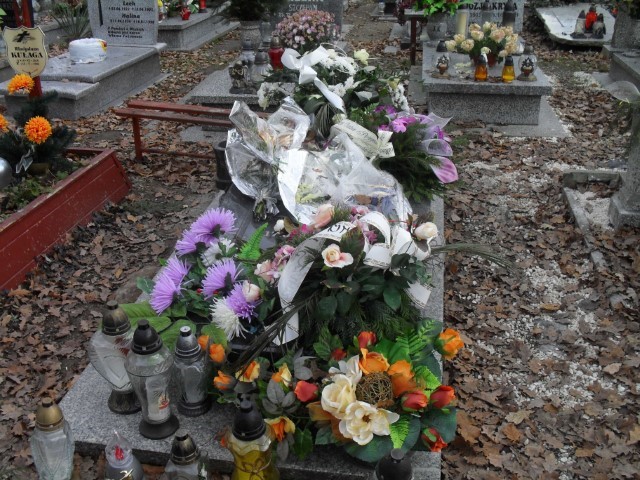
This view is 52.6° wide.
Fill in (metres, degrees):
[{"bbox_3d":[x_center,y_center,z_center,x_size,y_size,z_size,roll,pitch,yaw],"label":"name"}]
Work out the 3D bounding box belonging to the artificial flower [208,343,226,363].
[{"bbox_3d":[-0.317,0.347,1.980,0.047,0.054,0.047,0,27,0],"label":"artificial flower"}]

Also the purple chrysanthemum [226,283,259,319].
[{"bbox_3d":[-0.248,0.196,2.100,0.105,0.085,0.095,4,27,9],"label":"purple chrysanthemum"}]

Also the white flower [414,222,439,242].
[{"bbox_3d":[0.354,-0.028,2.148,0.080,0.055,0.065,0,27,0],"label":"white flower"}]

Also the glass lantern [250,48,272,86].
[{"bbox_3d":[-0.438,-1.291,4.791,0.123,0.219,0.123,4,27,9],"label":"glass lantern"}]

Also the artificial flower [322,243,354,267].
[{"bbox_3d":[0.053,0.050,1.972,0.090,0.065,0.070,0,27,0],"label":"artificial flower"}]

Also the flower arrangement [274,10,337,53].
[{"bbox_3d":[-0.121,-1.658,5.311,0.470,0.380,0.450,4,27,9],"label":"flower arrangement"}]

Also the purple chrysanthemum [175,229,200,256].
[{"bbox_3d":[-0.466,0.009,2.274,0.080,0.095,0.100,-9,28,-18],"label":"purple chrysanthemum"}]

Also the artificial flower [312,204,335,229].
[{"bbox_3d":[0.012,-0.083,2.277,0.075,0.075,0.075,0,27,0],"label":"artificial flower"}]

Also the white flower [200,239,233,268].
[{"bbox_3d":[-0.372,0.045,2.350,0.112,0.075,0.095,4,27,9],"label":"white flower"}]

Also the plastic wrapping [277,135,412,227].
[{"bbox_3d":[0.111,-0.278,2.920,0.540,0.260,0.470,4,27,9],"label":"plastic wrapping"}]

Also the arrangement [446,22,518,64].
[{"bbox_3d":[1.131,-1.362,4.532,0.460,0.270,0.340,0,27,0],"label":"arrangement"}]

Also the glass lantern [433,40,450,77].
[{"bbox_3d":[0.912,-1.344,4.798,0.130,0.254,0.130,4,27,9],"label":"glass lantern"}]

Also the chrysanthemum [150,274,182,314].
[{"bbox_3d":[-0.480,0.170,2.023,0.085,0.120,0.110,-9,28,-18],"label":"chrysanthemum"}]

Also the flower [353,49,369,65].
[{"bbox_3d":[0.218,-0.986,3.477,0.080,0.070,0.070,0,27,0],"label":"flower"}]

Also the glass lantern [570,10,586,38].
[{"bbox_3d":[2.529,-2.103,6.331,0.140,0.250,0.140,0,27,0],"label":"glass lantern"}]

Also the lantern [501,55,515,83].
[{"bbox_3d":[1.201,-1.092,4.145,0.085,0.180,0.085,0,27,0],"label":"lantern"}]

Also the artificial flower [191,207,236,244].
[{"bbox_3d":[-0.398,-0.054,2.420,0.158,0.100,0.125,4,27,9],"label":"artificial flower"}]

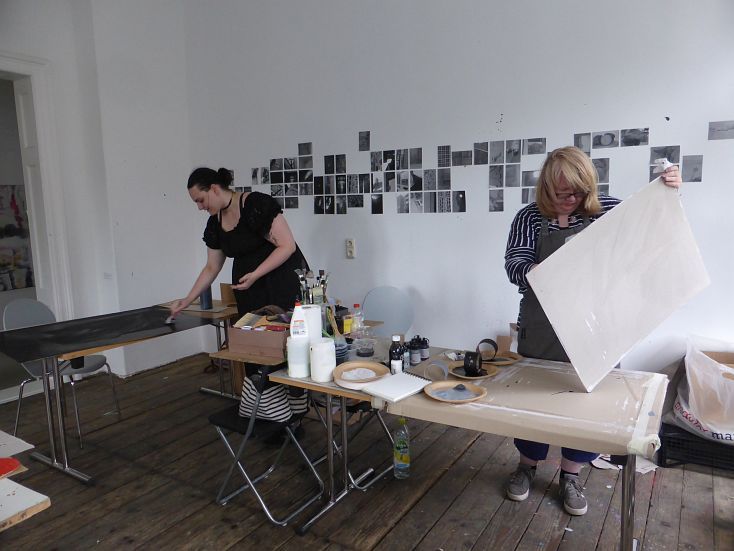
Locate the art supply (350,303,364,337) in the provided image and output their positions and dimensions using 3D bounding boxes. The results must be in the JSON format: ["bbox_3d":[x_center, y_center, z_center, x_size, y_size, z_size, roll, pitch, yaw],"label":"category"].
[{"bbox_3d":[-0.054,0.248,2.787,0.077,0.182,0.077,-1,8,-1],"label":"art supply"}]

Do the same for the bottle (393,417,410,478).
[{"bbox_3d":[0.190,0.939,2.789,0.088,0.339,0.088,-1,8,0],"label":"bottle"}]

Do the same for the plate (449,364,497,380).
[{"bbox_3d":[0.461,0.424,2.206,0.219,0.025,0.219,-1,8,0],"label":"plate"}]

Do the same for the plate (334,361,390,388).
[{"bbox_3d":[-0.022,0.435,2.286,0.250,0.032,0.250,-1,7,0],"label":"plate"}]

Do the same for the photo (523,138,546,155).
[{"bbox_3d":[1.118,-0.857,3.395,0.151,0.101,0.010,4,8,32],"label":"photo"}]

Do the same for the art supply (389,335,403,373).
[{"bbox_3d":[0.135,0.367,2.330,0.065,0.188,0.065,-1,8,0],"label":"art supply"}]

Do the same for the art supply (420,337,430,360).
[{"bbox_3d":[0.268,0.339,2.355,0.042,0.102,0.042,0,8,6],"label":"art supply"}]

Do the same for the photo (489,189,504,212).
[{"bbox_3d":[0.854,-0.490,3.352,0.096,0.145,0.004,4,9,33],"label":"photo"}]

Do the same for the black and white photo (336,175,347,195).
[{"bbox_3d":[-0.216,-0.754,4.248,0.101,0.151,0.010,4,8,32],"label":"black and white photo"}]

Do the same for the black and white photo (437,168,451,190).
[{"bbox_3d":[0.567,-0.704,3.731,0.100,0.150,0.006,4,9,31],"label":"black and white photo"}]

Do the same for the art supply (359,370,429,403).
[{"bbox_3d":[0.122,0.437,1.991,0.176,0.014,0.259,6,10,43],"label":"art supply"}]

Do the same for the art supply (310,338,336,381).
[{"bbox_3d":[-0.197,0.381,2.311,0.109,0.180,0.109,-1,8,0],"label":"art supply"}]

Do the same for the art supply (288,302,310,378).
[{"bbox_3d":[-0.298,0.277,2.244,0.095,0.300,0.095,-2,8,-6],"label":"art supply"}]

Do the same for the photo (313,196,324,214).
[{"bbox_3d":[-0.408,-0.602,4.378,0.100,0.150,0.005,4,9,33],"label":"photo"}]

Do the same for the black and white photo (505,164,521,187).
[{"bbox_3d":[0.989,-0.672,3.442,0.100,0.150,0.005,4,9,33],"label":"black and white photo"}]

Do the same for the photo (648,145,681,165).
[{"bbox_3d":[1.729,-0.692,2.948,0.150,0.100,0.005,4,9,33],"label":"photo"}]

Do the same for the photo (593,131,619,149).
[{"bbox_3d":[1.458,-0.827,3.108,0.150,0.100,0.005,4,9,33],"label":"photo"}]

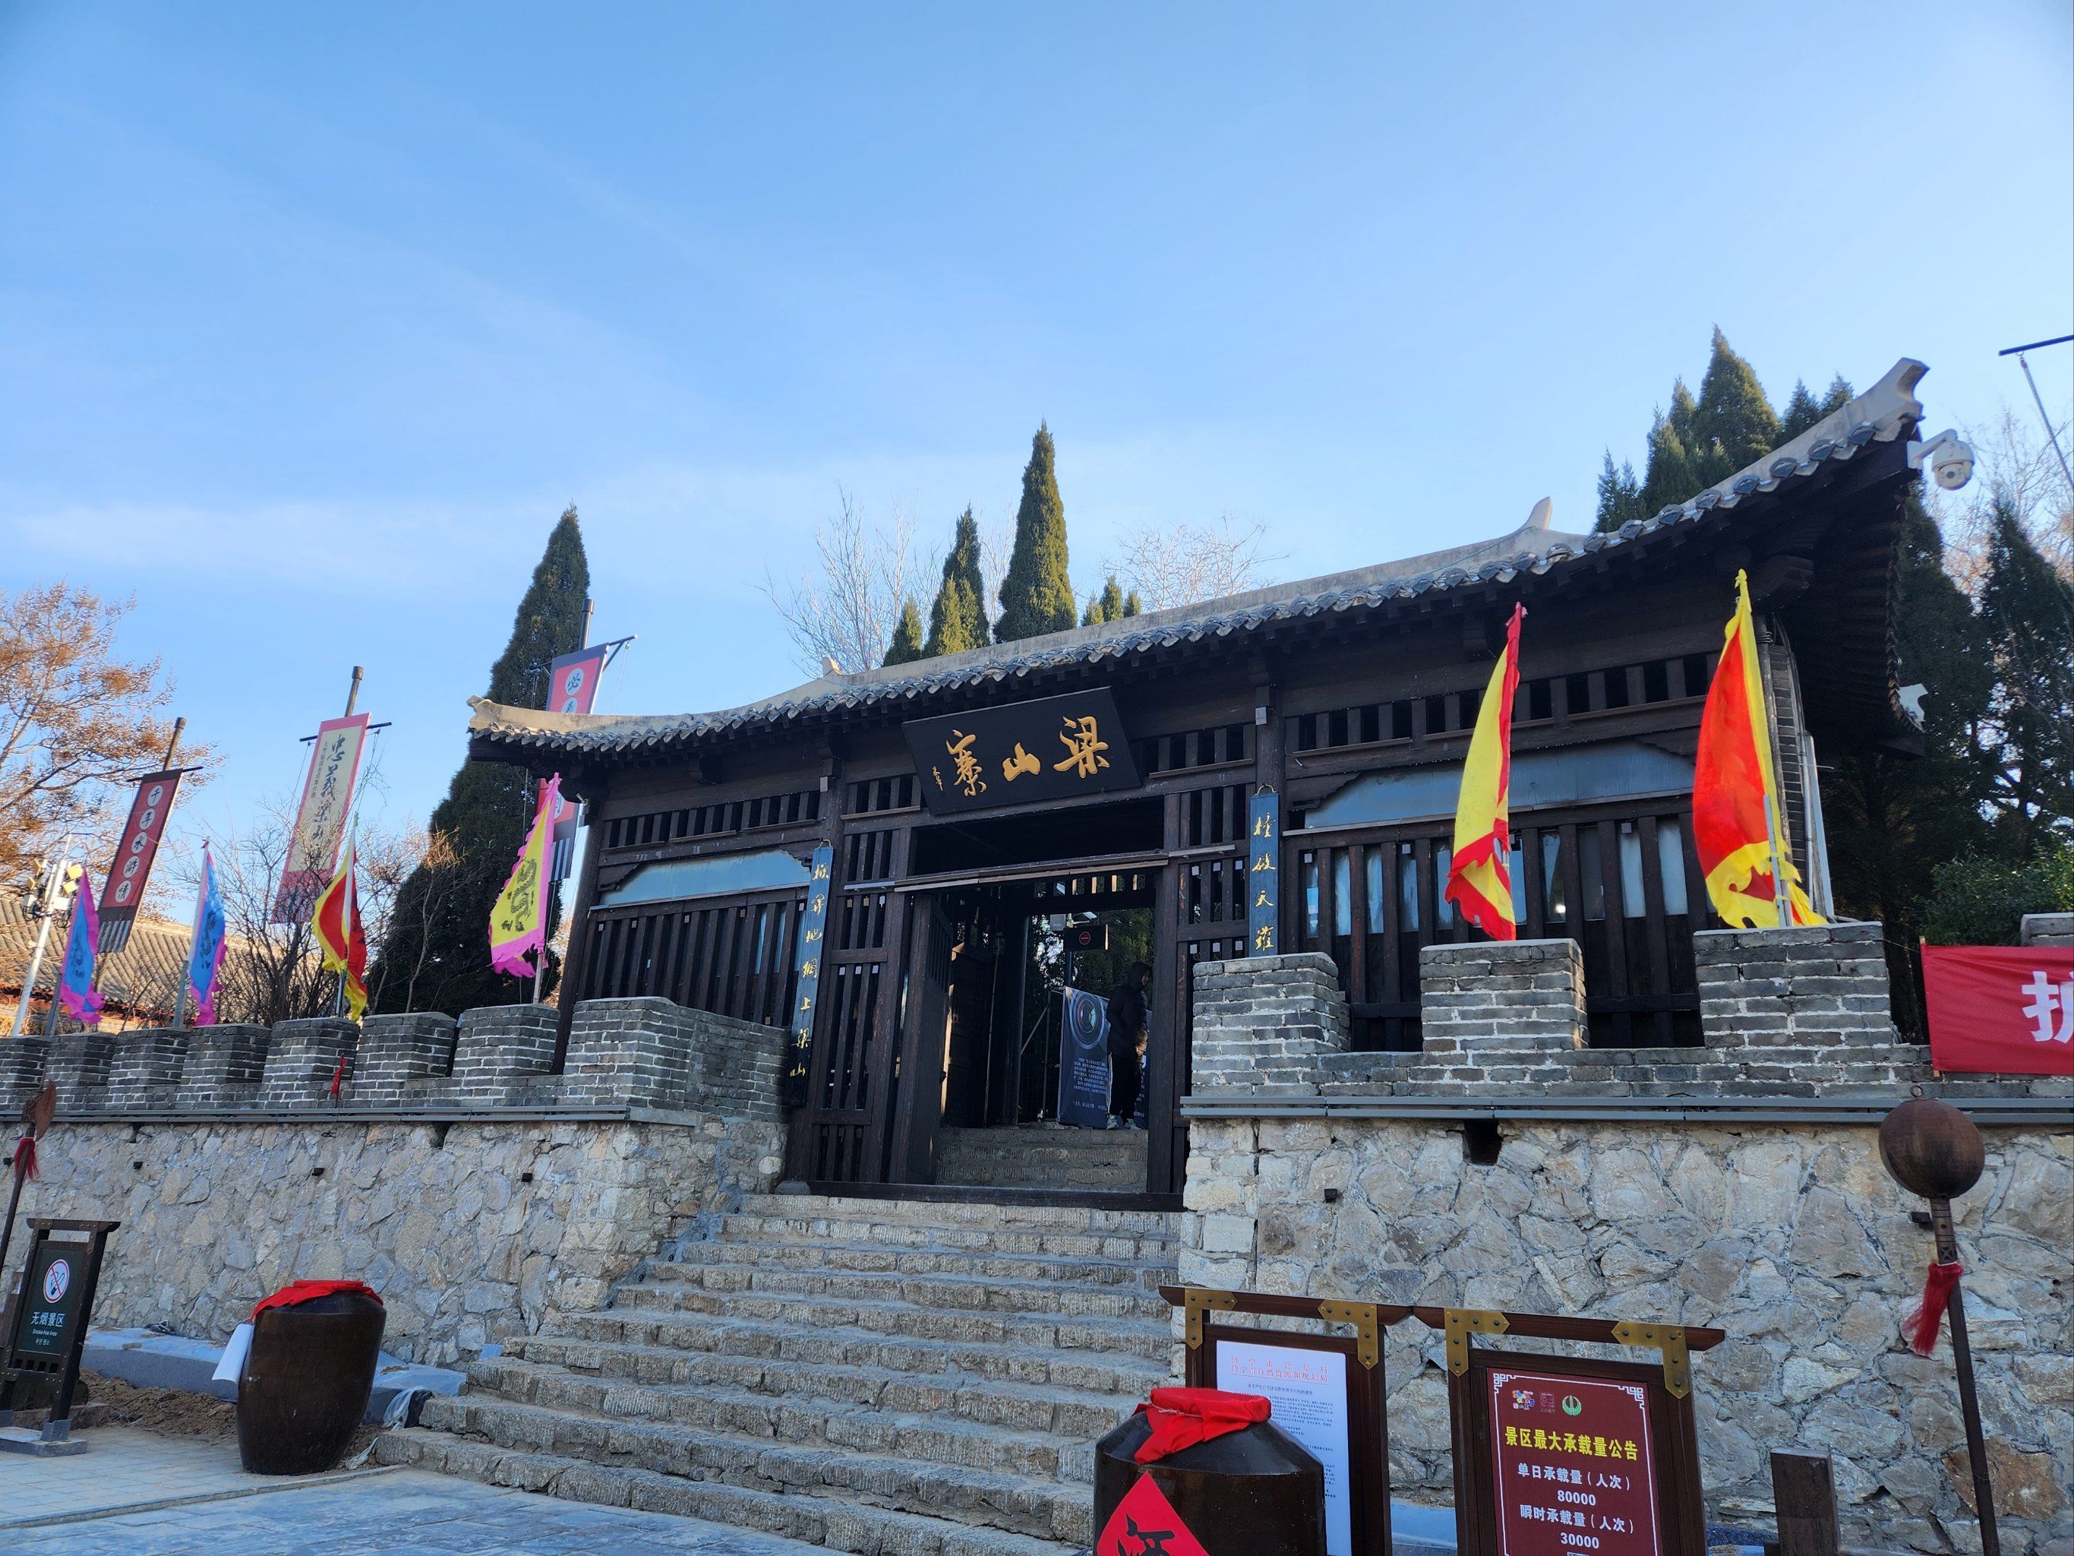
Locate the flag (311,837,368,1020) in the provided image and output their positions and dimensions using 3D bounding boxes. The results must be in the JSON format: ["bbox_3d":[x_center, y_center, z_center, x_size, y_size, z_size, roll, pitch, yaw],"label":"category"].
[{"bbox_3d":[-7.100,1.509,14.027,0.500,1.899,0.250,13,-21,-25],"label":"flag"}]

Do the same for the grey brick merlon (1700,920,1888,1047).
[{"bbox_3d":[3.862,1.084,7.033,0.829,0.562,0.400,-8,-22,30],"label":"grey brick merlon"}]

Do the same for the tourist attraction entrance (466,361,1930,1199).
[{"bbox_3d":[0.920,0.957,13.107,13.206,6.160,5.544,-8,-22,30],"label":"tourist attraction entrance"}]

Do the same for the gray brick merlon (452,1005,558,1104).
[{"bbox_3d":[-4.585,2.428,11.906,0.767,0.806,0.400,-8,-22,30],"label":"gray brick merlon"}]

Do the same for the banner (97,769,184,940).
[{"bbox_3d":[-16.069,1.484,24.649,1.284,3.312,0.080,-8,-22,30],"label":"banner"}]

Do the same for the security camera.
[{"bbox_3d":[5.124,-1.796,7.812,0.310,0.330,0.240,-8,-22,30],"label":"security camera"}]

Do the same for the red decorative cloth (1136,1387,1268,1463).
[{"bbox_3d":[0.527,2.071,4.420,0.440,0.200,0.440,1,-19,8],"label":"red decorative cloth"}]

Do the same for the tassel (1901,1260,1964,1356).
[{"bbox_3d":[3.505,2.067,5.386,0.190,0.340,0.120,-8,-22,30],"label":"tassel"}]

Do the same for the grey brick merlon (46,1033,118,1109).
[{"bbox_3d":[-11.096,3.394,15.989,0.808,0.808,0.408,-8,-22,30],"label":"grey brick merlon"}]

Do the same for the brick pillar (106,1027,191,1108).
[{"bbox_3d":[-9.791,3.209,15.204,0.808,0.808,0.408,-8,-22,30],"label":"brick pillar"}]

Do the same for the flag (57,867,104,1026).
[{"bbox_3d":[-11.204,1.937,16.271,0.480,1.920,0.270,16,-23,-32],"label":"flag"}]

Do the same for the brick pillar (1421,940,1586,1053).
[{"bbox_3d":[2.634,1.276,7.777,0.810,0.600,0.410,-8,-22,29],"label":"brick pillar"}]

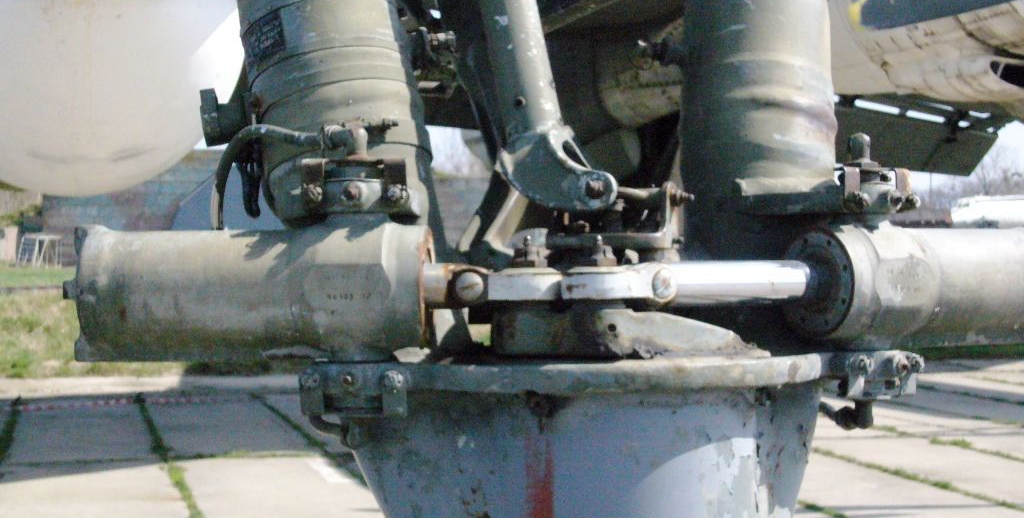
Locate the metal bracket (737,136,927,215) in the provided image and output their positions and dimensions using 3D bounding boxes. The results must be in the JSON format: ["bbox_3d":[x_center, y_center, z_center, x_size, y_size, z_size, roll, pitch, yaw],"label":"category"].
[{"bbox_3d":[0.403,-0.107,2.380,0.140,0.100,0.180,-1,1,-33],"label":"metal bracket"}]

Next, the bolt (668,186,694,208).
[{"bbox_3d":[0.212,-0.078,2.330,0.033,0.021,0.021,20,0,-9],"label":"bolt"}]

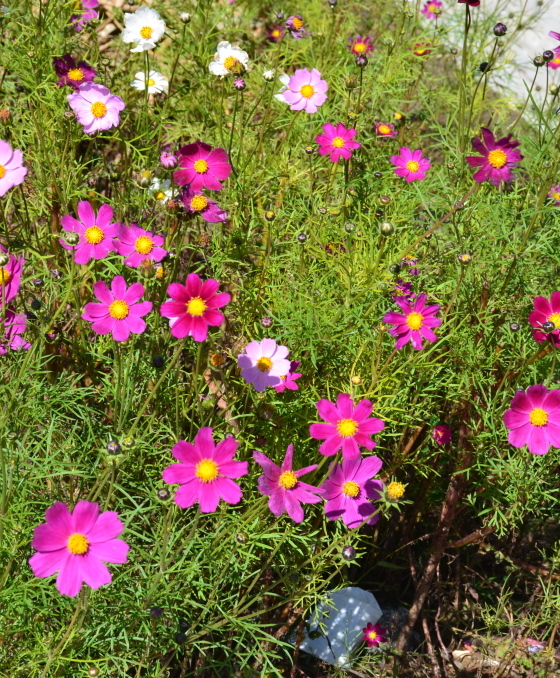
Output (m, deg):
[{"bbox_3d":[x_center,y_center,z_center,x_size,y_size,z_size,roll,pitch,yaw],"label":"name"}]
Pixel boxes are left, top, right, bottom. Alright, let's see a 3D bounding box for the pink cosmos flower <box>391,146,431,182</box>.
[{"bbox_3d":[0.171,-0.229,2.900,0.053,0.052,0.018,6,-17,13],"label":"pink cosmos flower"}]

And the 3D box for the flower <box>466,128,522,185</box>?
[{"bbox_3d":[0.262,-0.223,2.700,0.067,0.067,0.022,5,-7,11],"label":"flower"}]

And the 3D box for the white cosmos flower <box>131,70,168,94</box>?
[{"bbox_3d":[-0.186,-0.365,3.150,0.054,0.018,0.053,-5,44,-10],"label":"white cosmos flower"}]

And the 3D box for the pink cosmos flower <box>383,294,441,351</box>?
[{"bbox_3d":[0.138,-0.018,2.330,0.061,0.061,0.020,3,-12,7],"label":"pink cosmos flower"}]

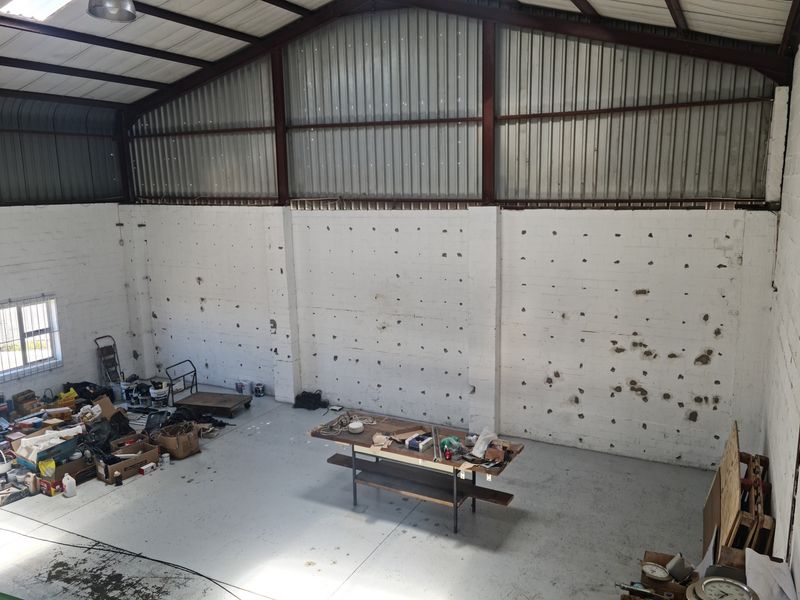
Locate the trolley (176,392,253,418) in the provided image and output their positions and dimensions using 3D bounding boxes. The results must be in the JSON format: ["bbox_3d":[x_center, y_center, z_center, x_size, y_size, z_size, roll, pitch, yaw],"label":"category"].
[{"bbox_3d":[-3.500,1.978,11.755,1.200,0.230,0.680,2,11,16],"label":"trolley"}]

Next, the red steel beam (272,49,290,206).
[{"bbox_3d":[-2.166,-3.130,11.440,0.185,2.725,0.100,4,12,27],"label":"red steel beam"}]

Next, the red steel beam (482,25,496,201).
[{"bbox_3d":[1.379,-2.846,9.610,0.185,2.717,0.100,4,12,27],"label":"red steel beam"}]

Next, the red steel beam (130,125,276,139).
[{"bbox_3d":[-4.018,-3.307,12.395,3.886,0.070,0.080,4,12,27],"label":"red steel beam"}]

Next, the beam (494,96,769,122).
[{"bbox_3d":[3.088,-2.664,8.743,3.671,0.070,0.080,4,12,27],"label":"beam"}]

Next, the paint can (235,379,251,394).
[{"bbox_3d":[-3.159,1.792,12.582,0.280,0.280,0.280,4,12,27],"label":"paint can"}]

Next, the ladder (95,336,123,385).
[{"bbox_3d":[-6.037,1.349,13.018,0.170,1.130,0.430,-15,3,29],"label":"ladder"}]

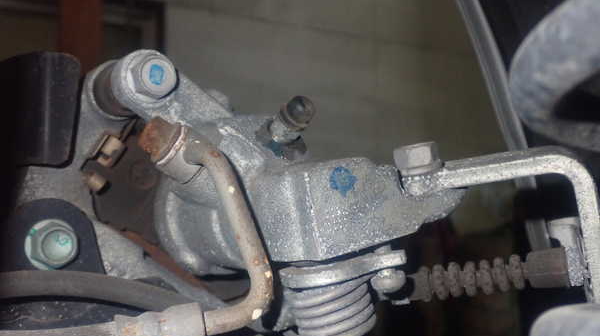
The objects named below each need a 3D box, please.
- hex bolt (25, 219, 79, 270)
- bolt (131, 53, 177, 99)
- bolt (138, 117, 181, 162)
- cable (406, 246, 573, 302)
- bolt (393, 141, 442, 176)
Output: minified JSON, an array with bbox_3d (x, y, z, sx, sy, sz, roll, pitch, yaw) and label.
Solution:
[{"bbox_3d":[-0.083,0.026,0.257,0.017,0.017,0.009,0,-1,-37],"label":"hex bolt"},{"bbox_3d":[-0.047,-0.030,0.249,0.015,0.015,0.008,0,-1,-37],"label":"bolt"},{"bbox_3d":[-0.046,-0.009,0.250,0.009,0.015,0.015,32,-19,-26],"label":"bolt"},{"bbox_3d":[0.060,0.034,0.240,0.050,0.013,0.013,-7,3,0],"label":"cable"},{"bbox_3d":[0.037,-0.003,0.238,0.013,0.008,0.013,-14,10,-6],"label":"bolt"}]

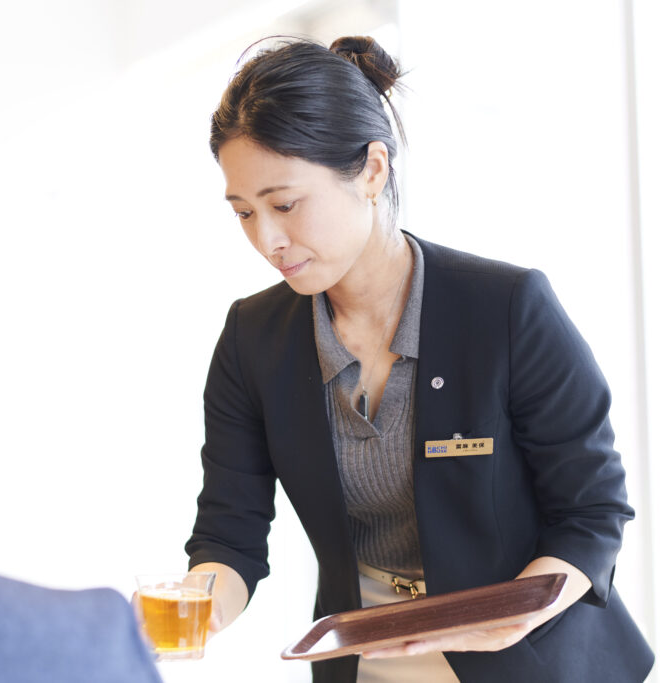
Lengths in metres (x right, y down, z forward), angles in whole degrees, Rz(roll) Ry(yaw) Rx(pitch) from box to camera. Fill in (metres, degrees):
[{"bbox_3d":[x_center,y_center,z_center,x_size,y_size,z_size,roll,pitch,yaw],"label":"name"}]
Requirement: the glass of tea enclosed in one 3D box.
[{"bbox_3d":[-0.150,0.266,1.590,0.079,0.080,0.079,-2,-1,0],"label":"glass of tea"}]

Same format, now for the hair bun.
[{"bbox_3d":[0.035,-0.293,1.750,0.077,0.062,0.075,-2,-2,37],"label":"hair bun"}]

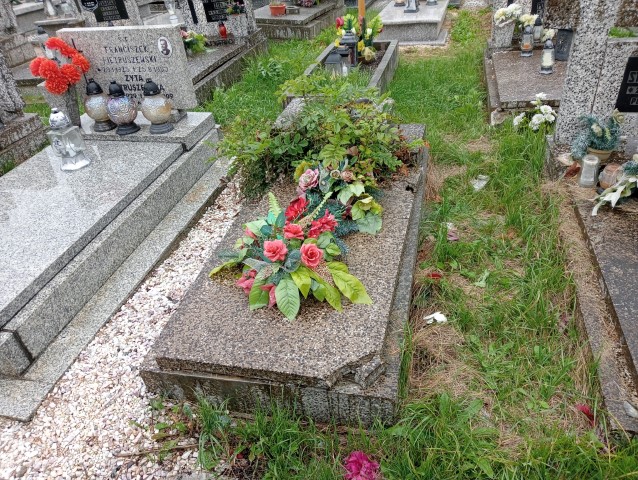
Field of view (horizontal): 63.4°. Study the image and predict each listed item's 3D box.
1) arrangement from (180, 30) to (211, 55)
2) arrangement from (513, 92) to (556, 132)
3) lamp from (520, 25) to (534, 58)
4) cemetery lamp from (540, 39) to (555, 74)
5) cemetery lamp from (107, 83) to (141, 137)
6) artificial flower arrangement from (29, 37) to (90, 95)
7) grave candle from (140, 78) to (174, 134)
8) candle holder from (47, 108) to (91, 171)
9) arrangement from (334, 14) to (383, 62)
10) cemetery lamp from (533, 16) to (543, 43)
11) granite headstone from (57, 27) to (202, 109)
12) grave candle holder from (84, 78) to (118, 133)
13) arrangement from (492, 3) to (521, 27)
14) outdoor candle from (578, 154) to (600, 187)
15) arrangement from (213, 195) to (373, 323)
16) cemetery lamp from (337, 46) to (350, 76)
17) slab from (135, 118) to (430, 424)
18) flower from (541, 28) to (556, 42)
[{"bbox_3d":[-1.283,-1.991,5.213,0.264,0.172,0.211,4,34,12],"label":"arrangement"},{"bbox_3d":[1.470,-0.872,3.503,0.285,0.233,0.228,4,35,13],"label":"arrangement"},{"bbox_3d":[1.763,-1.673,4.351,0.093,0.232,0.093,4,35,13],"label":"lamp"},{"bbox_3d":[1.838,-1.476,4.141,0.103,0.248,0.103,4,34,12],"label":"cemetery lamp"},{"bbox_3d":[-1.170,-0.796,3.073,0.182,0.296,0.182,4,34,12],"label":"cemetery lamp"},{"bbox_3d":[-1.540,-1.035,3.064,0.343,0.297,0.251,4,34,12],"label":"artificial flower arrangement"},{"bbox_3d":[-0.961,-0.799,3.051,0.178,0.301,0.178,4,34,12],"label":"grave candle"},{"bbox_3d":[-1.332,-0.534,2.728,0.108,0.311,0.116,4,34,12],"label":"candle holder"},{"bbox_3d":[0.357,-1.855,4.731,0.447,0.372,0.313,4,35,13],"label":"arrangement"},{"bbox_3d":[1.901,-1.817,4.465,0.080,0.208,0.080,4,35,13],"label":"cemetery lamp"},{"bbox_3d":[-1.161,-1.038,3.153,0.768,0.476,0.082,4,34,12],"label":"granite headstone"},{"bbox_3d":[-1.331,-0.824,3.135,0.178,0.293,0.178,4,34,12],"label":"grave candle holder"},{"bbox_3d":[1.609,-1.914,4.402,0.234,0.192,0.187,4,35,13],"label":"arrangement"},{"bbox_3d":[1.338,-0.341,2.557,0.085,0.145,0.085,4,35,13],"label":"outdoor candle"},{"bbox_3d":[-0.109,0.043,2.008,0.650,0.260,0.540,4,35,13],"label":"arrangement"},{"bbox_3d":[0.232,-1.709,4.923,0.125,0.264,0.125,4,34,12],"label":"cemetery lamp"},{"bbox_3d":[0.054,-0.092,2.574,0.890,0.175,2.150,4,35,13],"label":"slab"},{"bbox_3d":[2.047,-1.829,4.615,0.139,0.119,0.132,4,34,12],"label":"flower"}]

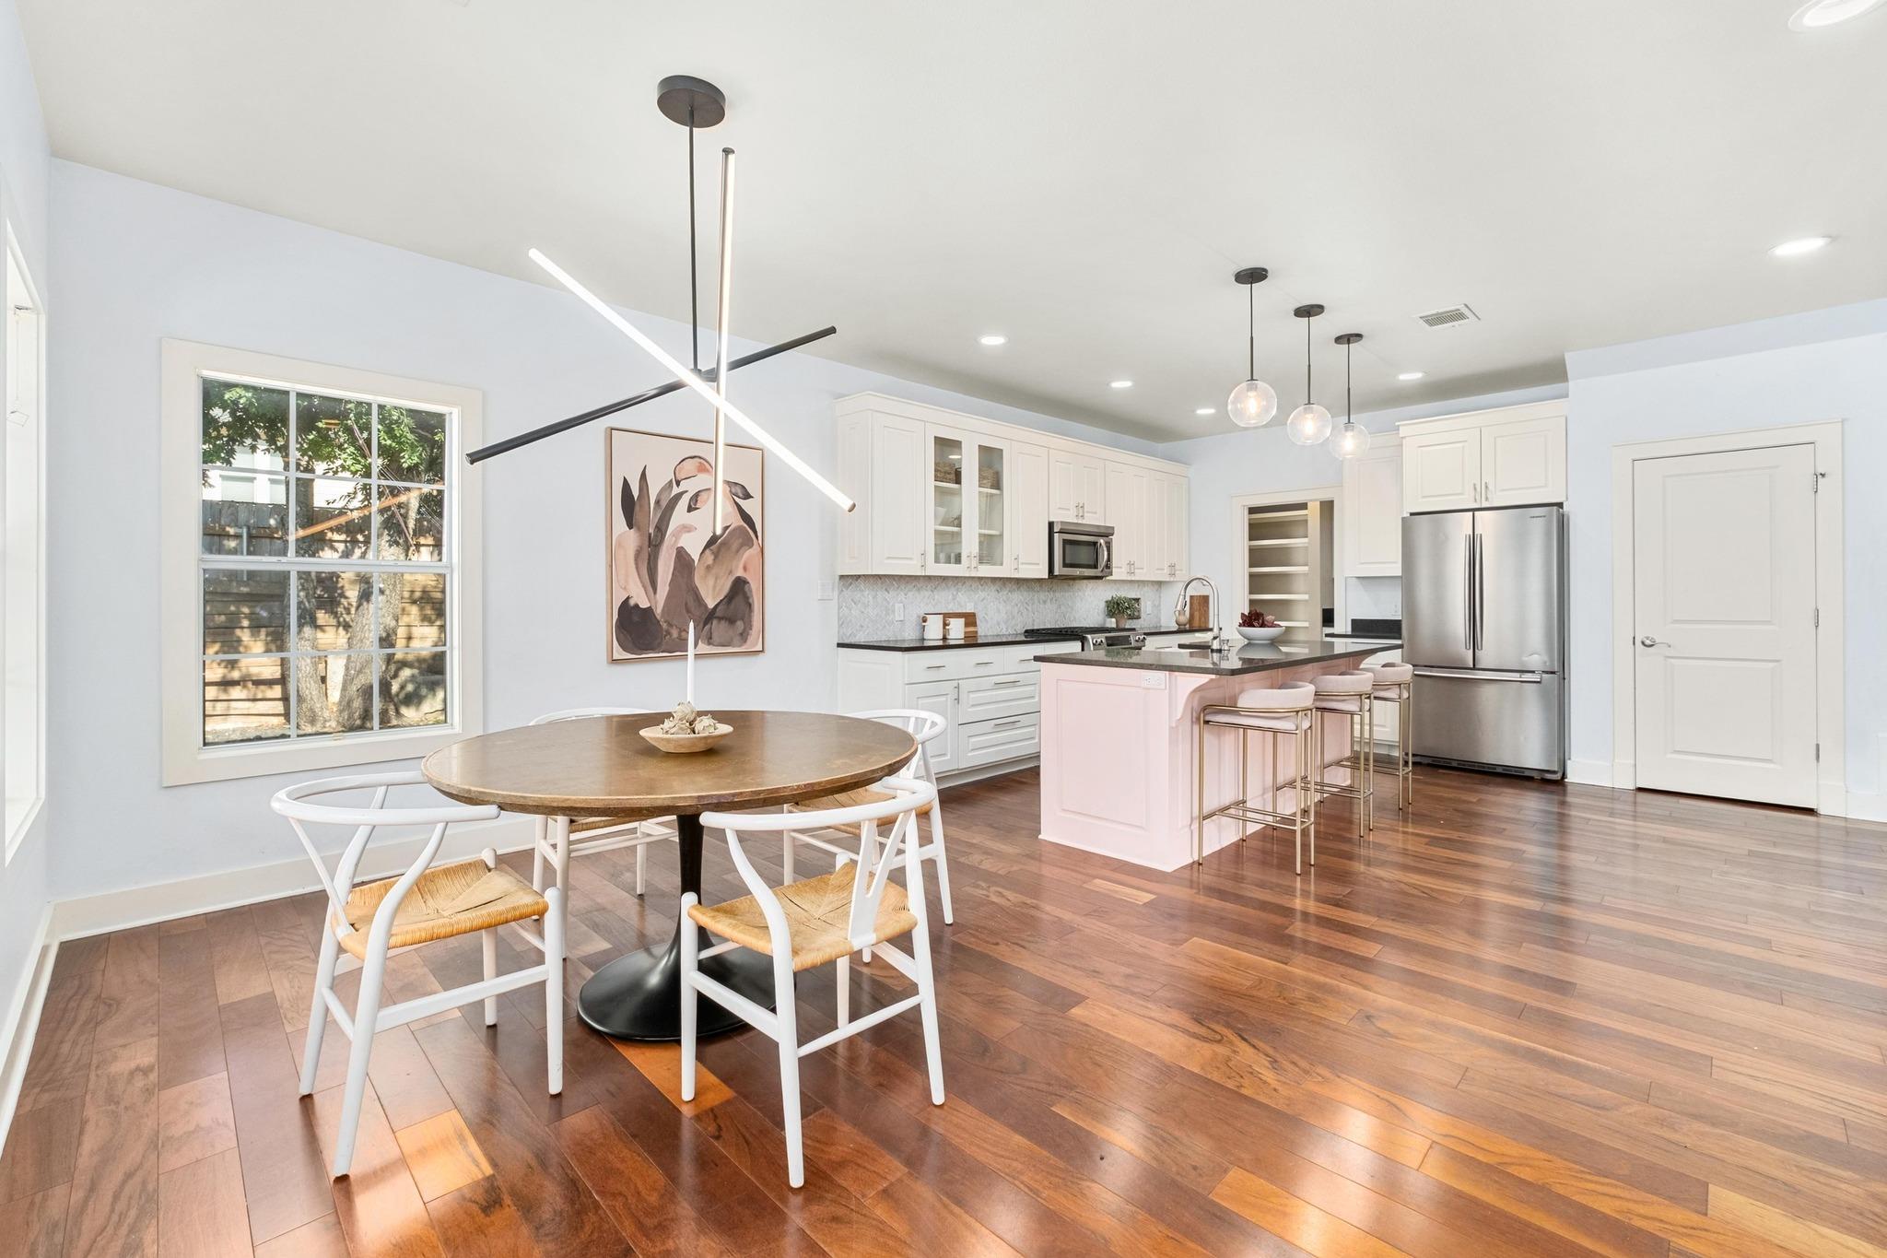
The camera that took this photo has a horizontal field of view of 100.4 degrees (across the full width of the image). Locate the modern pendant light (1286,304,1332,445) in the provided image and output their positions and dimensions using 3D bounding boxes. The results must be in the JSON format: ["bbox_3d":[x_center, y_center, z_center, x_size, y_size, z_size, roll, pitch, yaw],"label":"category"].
[{"bbox_3d":[1.966,-1.353,4.228,0.245,0.732,0.245,-2,2,-45],"label":"modern pendant light"}]

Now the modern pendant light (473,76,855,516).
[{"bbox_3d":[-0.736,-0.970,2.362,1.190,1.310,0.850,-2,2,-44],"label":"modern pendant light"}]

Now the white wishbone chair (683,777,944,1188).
[{"bbox_3d":[-0.290,0.755,1.889,0.550,0.765,0.520,-2,2,-44],"label":"white wishbone chair"}]

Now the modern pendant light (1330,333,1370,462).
[{"bbox_3d":[2.419,-1.373,4.691,0.245,0.731,0.245,-2,2,-45],"label":"modern pendant light"}]

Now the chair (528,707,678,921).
[{"bbox_3d":[-1.246,0.706,2.922,0.550,0.760,0.520,-2,2,-45],"label":"chair"}]

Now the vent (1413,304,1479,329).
[{"bbox_3d":[2.801,-1.719,4.372,0.350,0.020,0.250,-2,2,-45],"label":"vent"}]

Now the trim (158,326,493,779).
[{"bbox_3d":[-2.524,-0.264,3.295,1.065,1.667,0.050,-2,2,-45],"label":"trim"}]

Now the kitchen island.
[{"bbox_3d":[1.652,0.568,4.384,2.320,0.914,1.060,-2,2,-44],"label":"kitchen island"}]

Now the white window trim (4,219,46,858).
[{"bbox_3d":[-2.536,-0.221,2.174,0.080,1.550,0.910,-2,2,-45],"label":"white window trim"}]

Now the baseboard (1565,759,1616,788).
[{"bbox_3d":[4.099,0.918,4.981,0.018,0.140,0.250,-2,2,-45],"label":"baseboard"}]

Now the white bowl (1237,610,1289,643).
[{"bbox_3d":[2.056,-0.014,5.070,0.315,0.205,0.315,0,2,0],"label":"white bowl"}]

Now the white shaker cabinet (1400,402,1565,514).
[{"bbox_3d":[3.945,-1.180,5.675,0.720,0.660,0.960,-2,2,-45],"label":"white shaker cabinet"}]

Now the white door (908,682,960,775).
[{"bbox_3d":[-0.047,0.619,4.808,0.430,0.570,0.022,-2,2,-44],"label":"white door"}]

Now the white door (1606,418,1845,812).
[{"bbox_3d":[4.537,-0.064,4.587,0.080,2.125,0.950,-2,2,-44],"label":"white door"}]

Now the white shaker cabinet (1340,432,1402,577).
[{"bbox_3d":[3.530,-0.970,6.300,0.360,1.110,0.520,-2,2,-44],"label":"white shaker cabinet"}]

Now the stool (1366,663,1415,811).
[{"bbox_3d":[2.510,0.600,4.606,0.500,0.820,0.430,-2,2,-44],"label":"stool"}]

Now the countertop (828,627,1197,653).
[{"bbox_3d":[0.980,0.057,6.327,4.100,0.036,0.650,-2,2,-45],"label":"countertop"}]

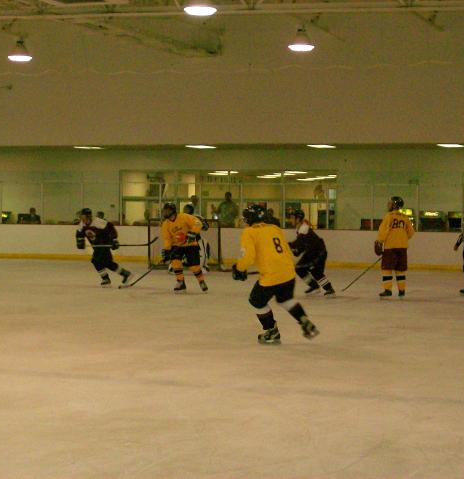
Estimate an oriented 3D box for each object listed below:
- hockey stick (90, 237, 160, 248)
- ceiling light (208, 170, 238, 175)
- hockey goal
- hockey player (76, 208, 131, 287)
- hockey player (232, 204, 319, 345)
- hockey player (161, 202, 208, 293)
[{"bbox_3d":[-2.156,0.060,25.700,1.500,0.270,0.080,-1,0,18],"label":"hockey stick"},{"bbox_3d":[-0.329,-2.583,50.000,1.150,0.100,0.650,1,2,20],"label":"ceiling light"},{"bbox_3d":[-1.035,0.132,33.282,1.880,1.260,1.000,1,2,20],"label":"hockey goal"},{"bbox_3d":[-2.573,0.165,26.000,0.850,1.580,0.720,-1,2,-38],"label":"hockey player"},{"bbox_3d":[0.525,0.428,15.800,0.720,1.720,0.850,-1,2,-41],"label":"hockey player"},{"bbox_3d":[-0.904,0.162,24.600,0.850,1.720,0.650,1,2,18],"label":"hockey player"}]

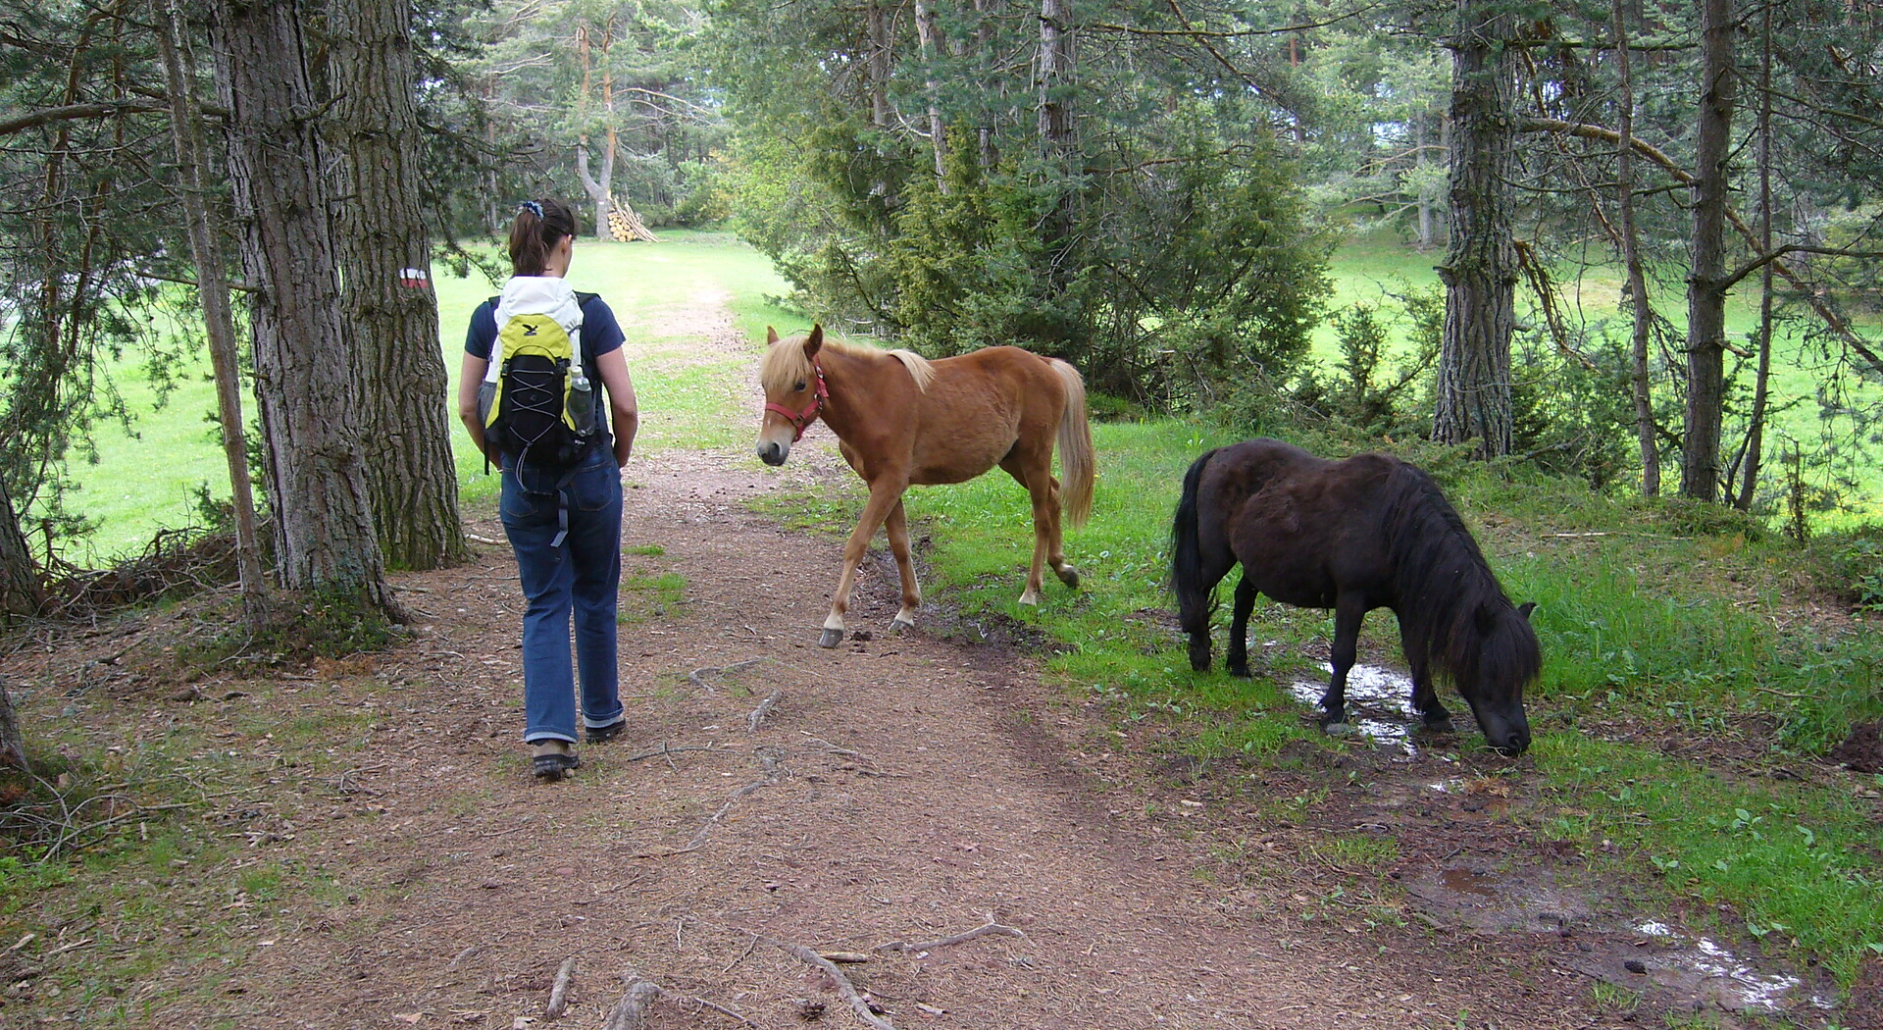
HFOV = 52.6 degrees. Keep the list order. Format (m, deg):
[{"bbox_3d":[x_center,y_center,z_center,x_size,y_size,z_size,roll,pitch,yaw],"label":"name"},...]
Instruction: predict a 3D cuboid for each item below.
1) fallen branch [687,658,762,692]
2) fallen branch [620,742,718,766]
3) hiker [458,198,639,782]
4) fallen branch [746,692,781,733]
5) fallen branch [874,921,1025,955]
[{"bbox_3d":[-0.786,0.558,6.698,0.165,0.030,0.467,2,10,16],"label":"fallen branch"},{"bbox_3d":[-0.819,0.720,5.739,0.283,0.025,0.069,-4,10,-21],"label":"fallen branch"},{"bbox_3d":[-1.145,-0.086,5.611,0.510,1.665,0.520,-2,9,-7],"label":"hiker"},{"bbox_3d":[-0.588,0.637,6.159,0.063,0.045,0.494,0,9,7],"label":"fallen branch"},{"bbox_3d":[0.013,0.949,4.279,0.348,0.030,0.131,-2,9,-7],"label":"fallen branch"}]

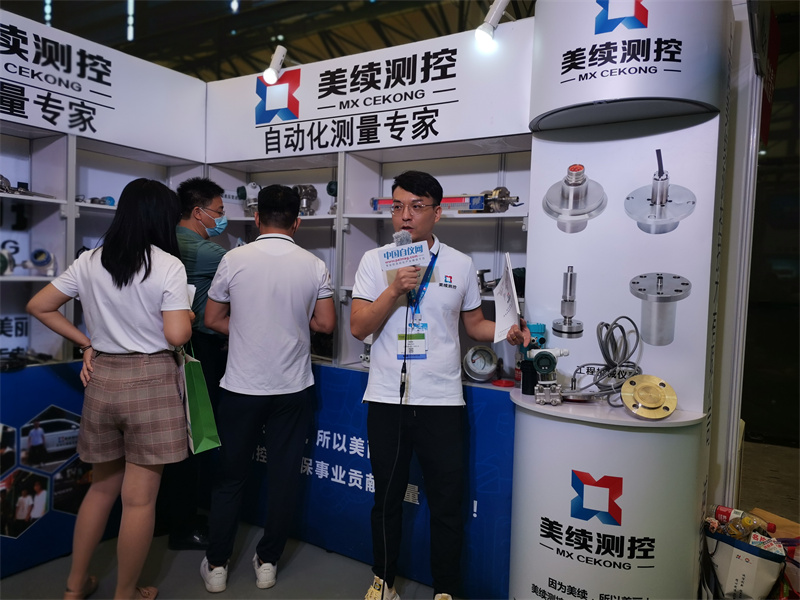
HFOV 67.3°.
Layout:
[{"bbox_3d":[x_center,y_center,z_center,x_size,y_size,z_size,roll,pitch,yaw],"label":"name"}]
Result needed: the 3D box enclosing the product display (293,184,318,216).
[{"bbox_3d":[-0.509,-0.529,3.220,0.135,0.175,0.115,0,4,-44],"label":"product display"}]

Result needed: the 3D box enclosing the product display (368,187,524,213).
[{"bbox_3d":[0.191,-0.455,2.777,0.775,0.122,0.125,4,3,32],"label":"product display"}]

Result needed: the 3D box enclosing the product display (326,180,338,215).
[{"bbox_3d":[-0.332,-0.519,3.111,0.100,0.178,0.125,2,3,6],"label":"product display"}]

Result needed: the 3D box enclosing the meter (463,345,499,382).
[{"bbox_3d":[0.362,0.288,2.660,0.160,0.163,0.095,3,3,25],"label":"meter"}]

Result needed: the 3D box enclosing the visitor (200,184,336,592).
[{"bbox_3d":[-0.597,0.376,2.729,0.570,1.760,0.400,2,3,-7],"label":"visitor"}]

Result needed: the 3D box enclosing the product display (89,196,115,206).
[{"bbox_3d":[-1.491,-0.494,3.005,0.075,0.050,0.110,4,3,35],"label":"product display"}]

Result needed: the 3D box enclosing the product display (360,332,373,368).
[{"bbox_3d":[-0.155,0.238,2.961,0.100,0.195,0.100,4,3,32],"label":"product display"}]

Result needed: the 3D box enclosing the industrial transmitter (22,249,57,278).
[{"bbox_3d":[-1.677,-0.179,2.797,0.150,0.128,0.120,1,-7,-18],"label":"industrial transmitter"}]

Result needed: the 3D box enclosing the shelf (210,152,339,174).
[{"bbox_3d":[-0.616,-0.759,3.298,0.960,0.030,0.310,4,3,32],"label":"shelf"}]

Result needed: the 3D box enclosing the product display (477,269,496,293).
[{"bbox_3d":[0.386,-0.083,2.654,0.095,0.107,0.085,4,3,32],"label":"product display"}]

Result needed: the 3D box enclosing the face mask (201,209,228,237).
[{"bbox_3d":[-0.897,-0.378,2.930,0.120,0.115,0.130,17,-2,-17],"label":"face mask"}]

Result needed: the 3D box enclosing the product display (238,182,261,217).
[{"bbox_3d":[-0.854,-0.563,3.433,0.150,0.195,0.115,1,3,-16],"label":"product display"}]

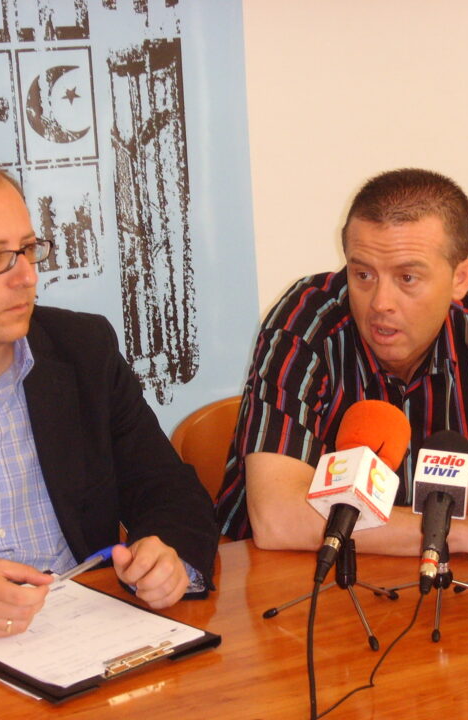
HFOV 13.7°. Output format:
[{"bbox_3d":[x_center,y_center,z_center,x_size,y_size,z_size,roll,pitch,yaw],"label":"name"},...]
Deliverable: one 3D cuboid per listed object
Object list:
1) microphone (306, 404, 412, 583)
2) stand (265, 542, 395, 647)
[{"bbox_3d":[0.144,0.156,2.325,0.090,0.090,0.250,21,53,5],"label":"microphone"},{"bbox_3d":[0.141,0.263,2.310,0.174,0.120,0.154,-6,14,-17],"label":"stand"}]

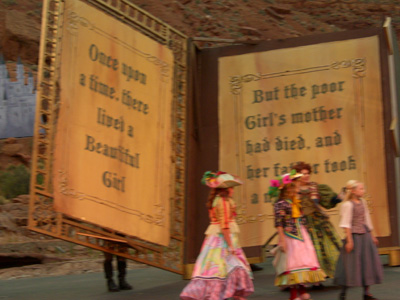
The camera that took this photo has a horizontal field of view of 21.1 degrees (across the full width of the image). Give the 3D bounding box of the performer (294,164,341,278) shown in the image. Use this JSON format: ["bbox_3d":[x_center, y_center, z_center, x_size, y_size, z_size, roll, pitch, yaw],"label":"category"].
[{"bbox_3d":[1.580,1.026,14.700,0.750,1.700,0.750,-1,-1,42],"label":"performer"}]

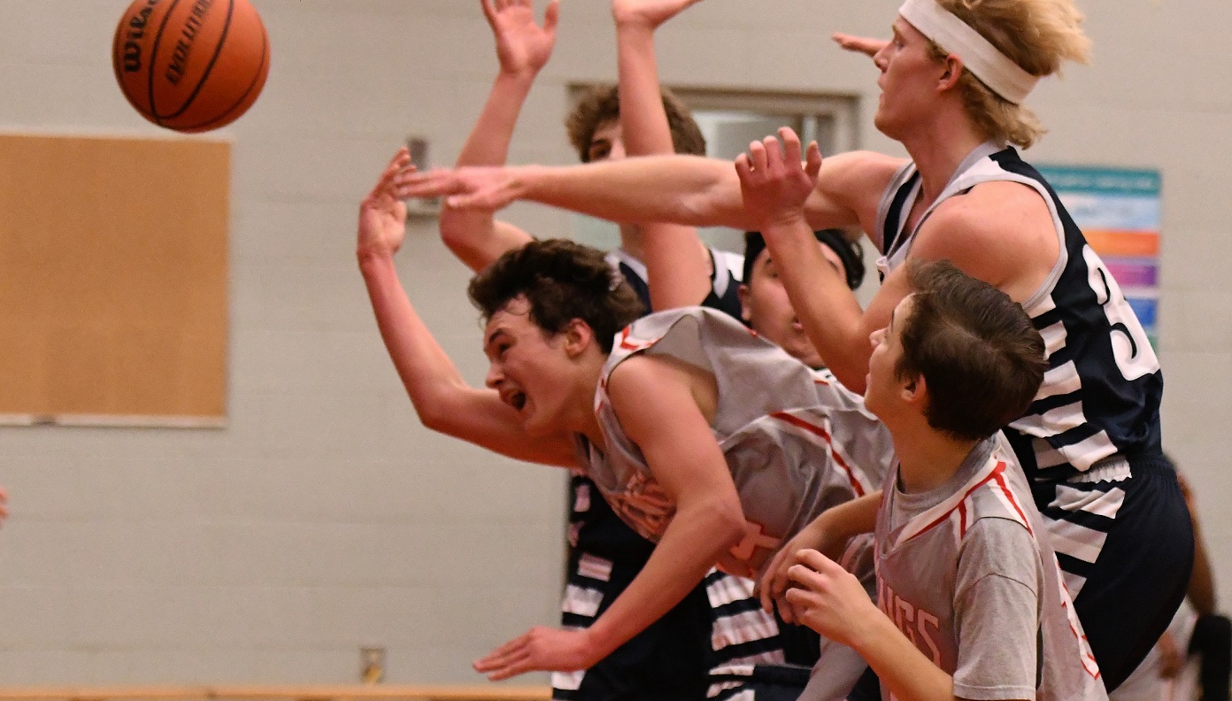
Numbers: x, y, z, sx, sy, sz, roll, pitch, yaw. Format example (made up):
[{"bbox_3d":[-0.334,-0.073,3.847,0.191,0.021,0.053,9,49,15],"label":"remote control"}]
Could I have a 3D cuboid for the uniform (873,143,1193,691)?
[{"bbox_3d":[0.603,0.118,5.250,0.480,0.850,0.460,-3,0,-7],"label":"uniform"}]

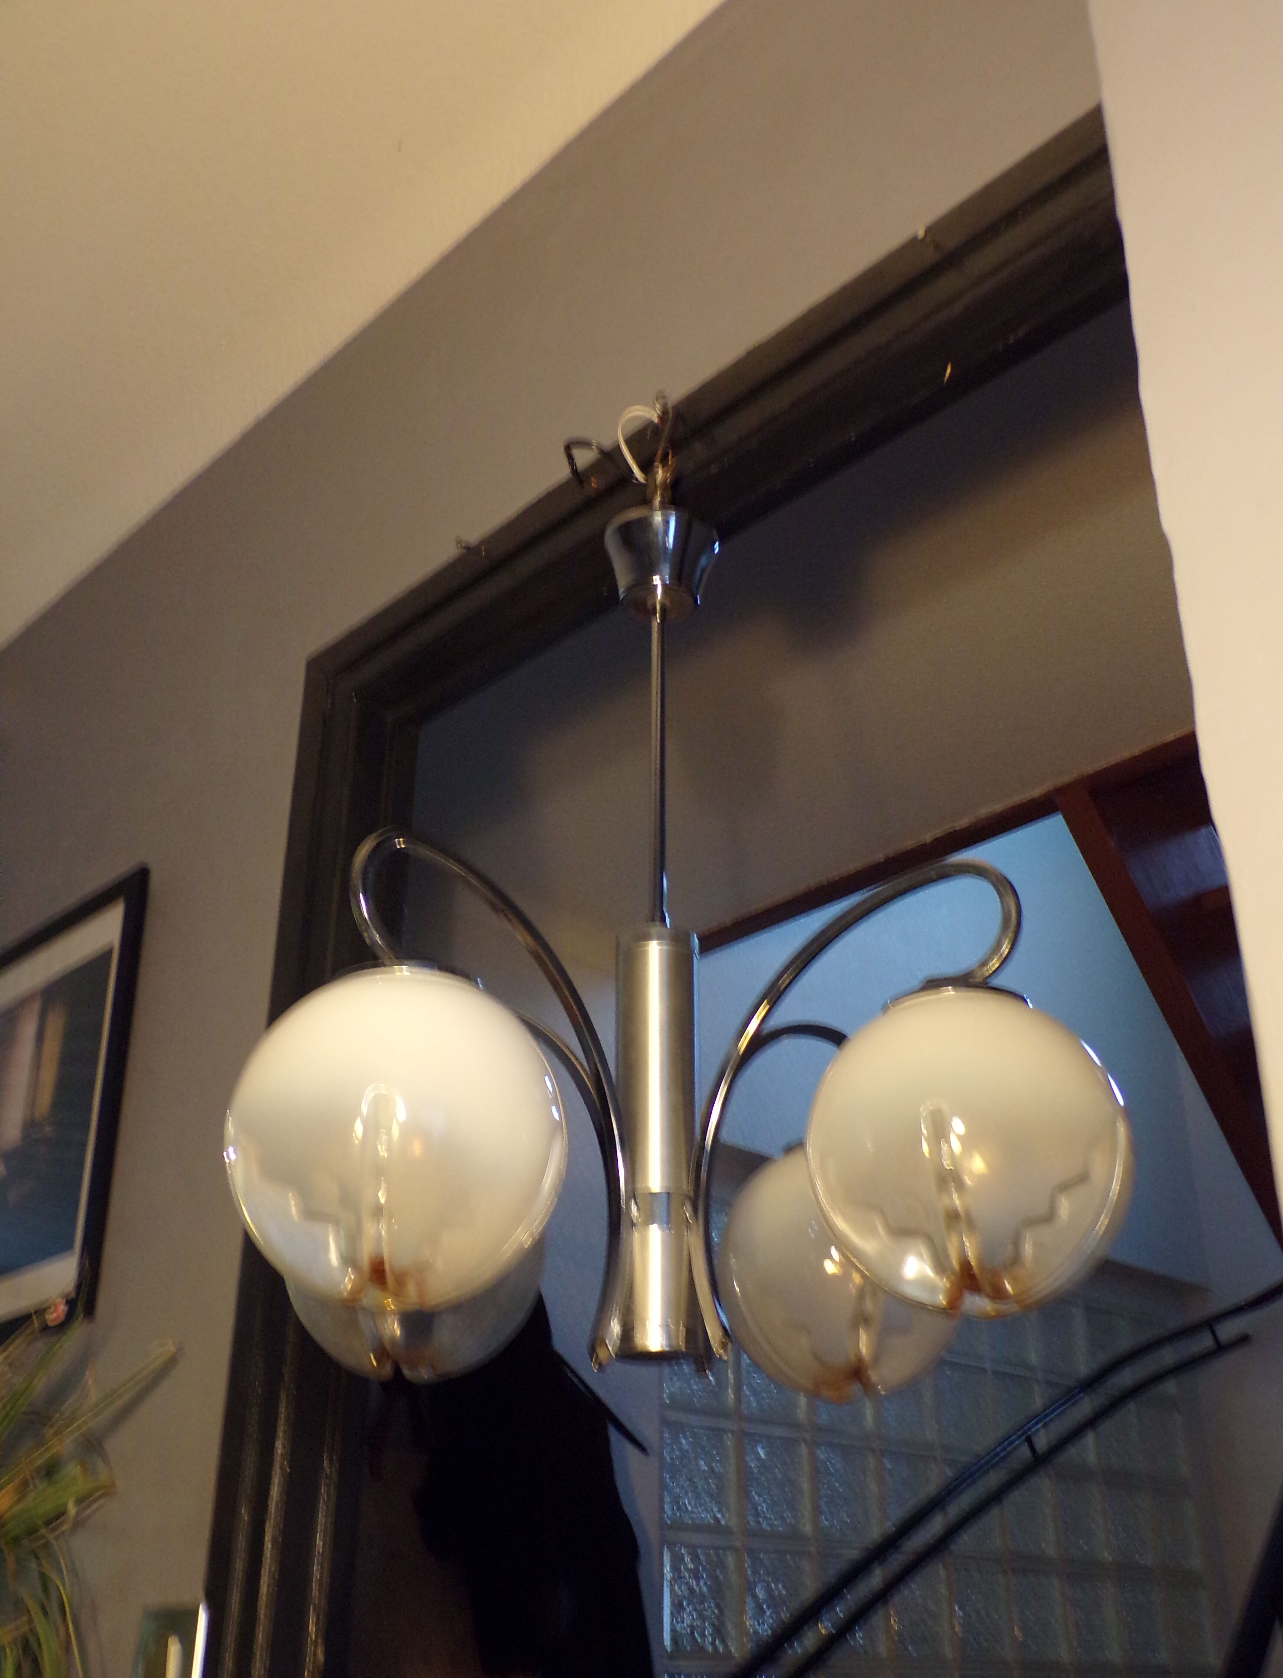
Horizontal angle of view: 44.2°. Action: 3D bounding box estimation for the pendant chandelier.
[{"bbox_3d":[0.011,-0.019,1.057,0.458,0.709,0.458,3,-27,-5],"label":"pendant chandelier"}]

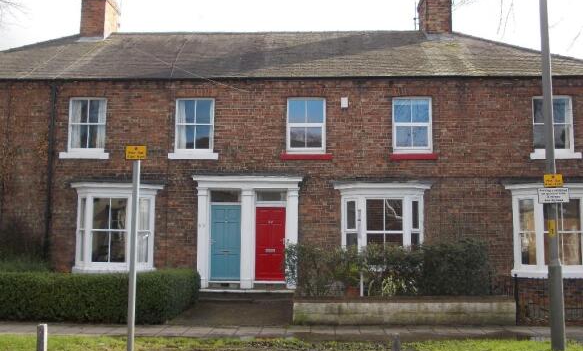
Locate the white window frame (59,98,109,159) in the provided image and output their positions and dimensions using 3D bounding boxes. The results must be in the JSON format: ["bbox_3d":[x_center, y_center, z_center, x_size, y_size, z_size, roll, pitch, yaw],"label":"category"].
[{"bbox_3d":[-5.569,-1.270,17.366,1.373,1.679,0.210,0,-6,3],"label":"white window frame"}]

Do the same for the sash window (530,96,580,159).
[{"bbox_3d":[6.905,-1.253,16.793,1.278,1.684,0.210,0,-6,3],"label":"sash window"}]

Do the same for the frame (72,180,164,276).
[{"bbox_3d":[-4.669,1.382,16.693,2.438,2.300,0.670,0,-6,2],"label":"frame"}]

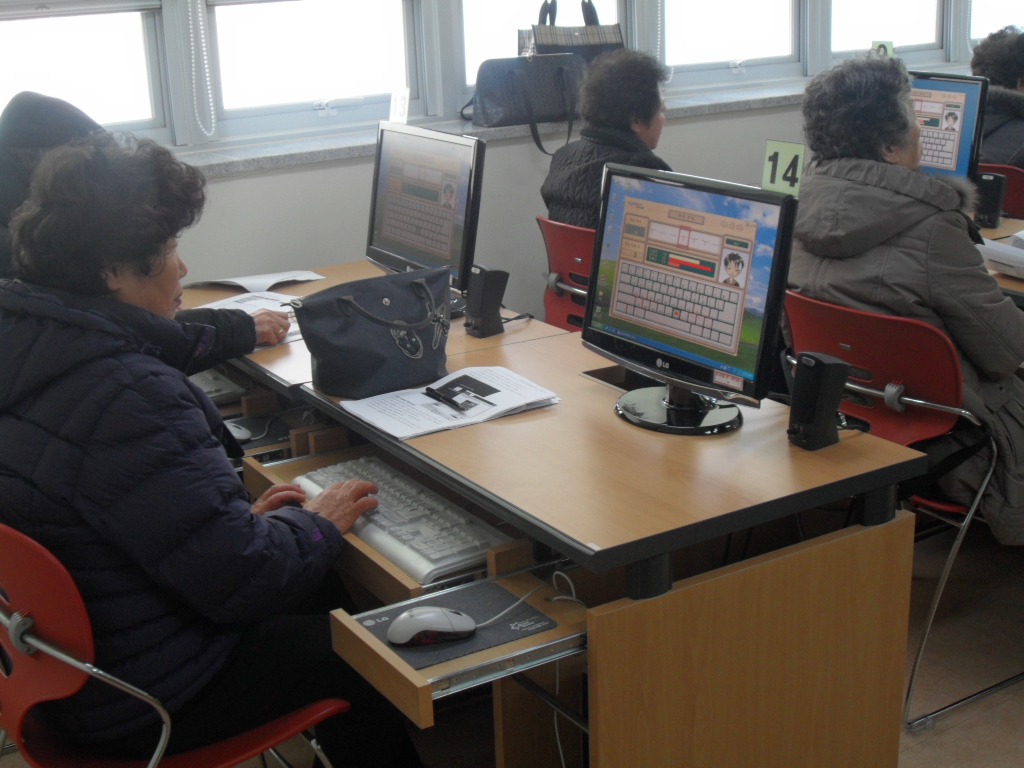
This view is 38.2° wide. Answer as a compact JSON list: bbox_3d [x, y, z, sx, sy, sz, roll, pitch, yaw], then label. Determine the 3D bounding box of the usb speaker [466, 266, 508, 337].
[{"bbox_3d":[-0.042,-0.163,2.813,0.083,0.133,0.053,-14,21,-35],"label":"usb speaker"}]

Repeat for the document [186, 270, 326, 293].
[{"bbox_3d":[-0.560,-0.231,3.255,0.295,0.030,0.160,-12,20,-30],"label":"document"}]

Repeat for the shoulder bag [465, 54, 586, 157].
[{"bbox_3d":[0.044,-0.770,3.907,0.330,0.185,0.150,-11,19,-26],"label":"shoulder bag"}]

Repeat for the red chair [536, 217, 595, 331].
[{"bbox_3d":[0.348,-0.050,3.763,0.510,0.770,0.500,-12,20,-30],"label":"red chair"}]

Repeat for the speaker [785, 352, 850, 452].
[{"bbox_3d":[0.452,0.021,2.173,0.085,0.134,0.053,-13,20,-32],"label":"speaker"}]

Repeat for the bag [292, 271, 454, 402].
[{"bbox_3d":[-0.227,-0.093,2.523,0.310,0.183,0.138,-16,22,-38],"label":"bag"}]

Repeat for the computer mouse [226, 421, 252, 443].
[{"bbox_3d":[-0.514,0.080,2.677,0.115,0.037,0.061,6,19,22],"label":"computer mouse"}]

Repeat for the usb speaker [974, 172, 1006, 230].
[{"bbox_3d":[1.181,-0.456,3.640,0.053,0.133,0.082,9,20,30],"label":"usb speaker"}]

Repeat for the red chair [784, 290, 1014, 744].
[{"bbox_3d":[0.814,0.180,2.979,0.510,0.770,0.500,-12,20,-30],"label":"red chair"}]

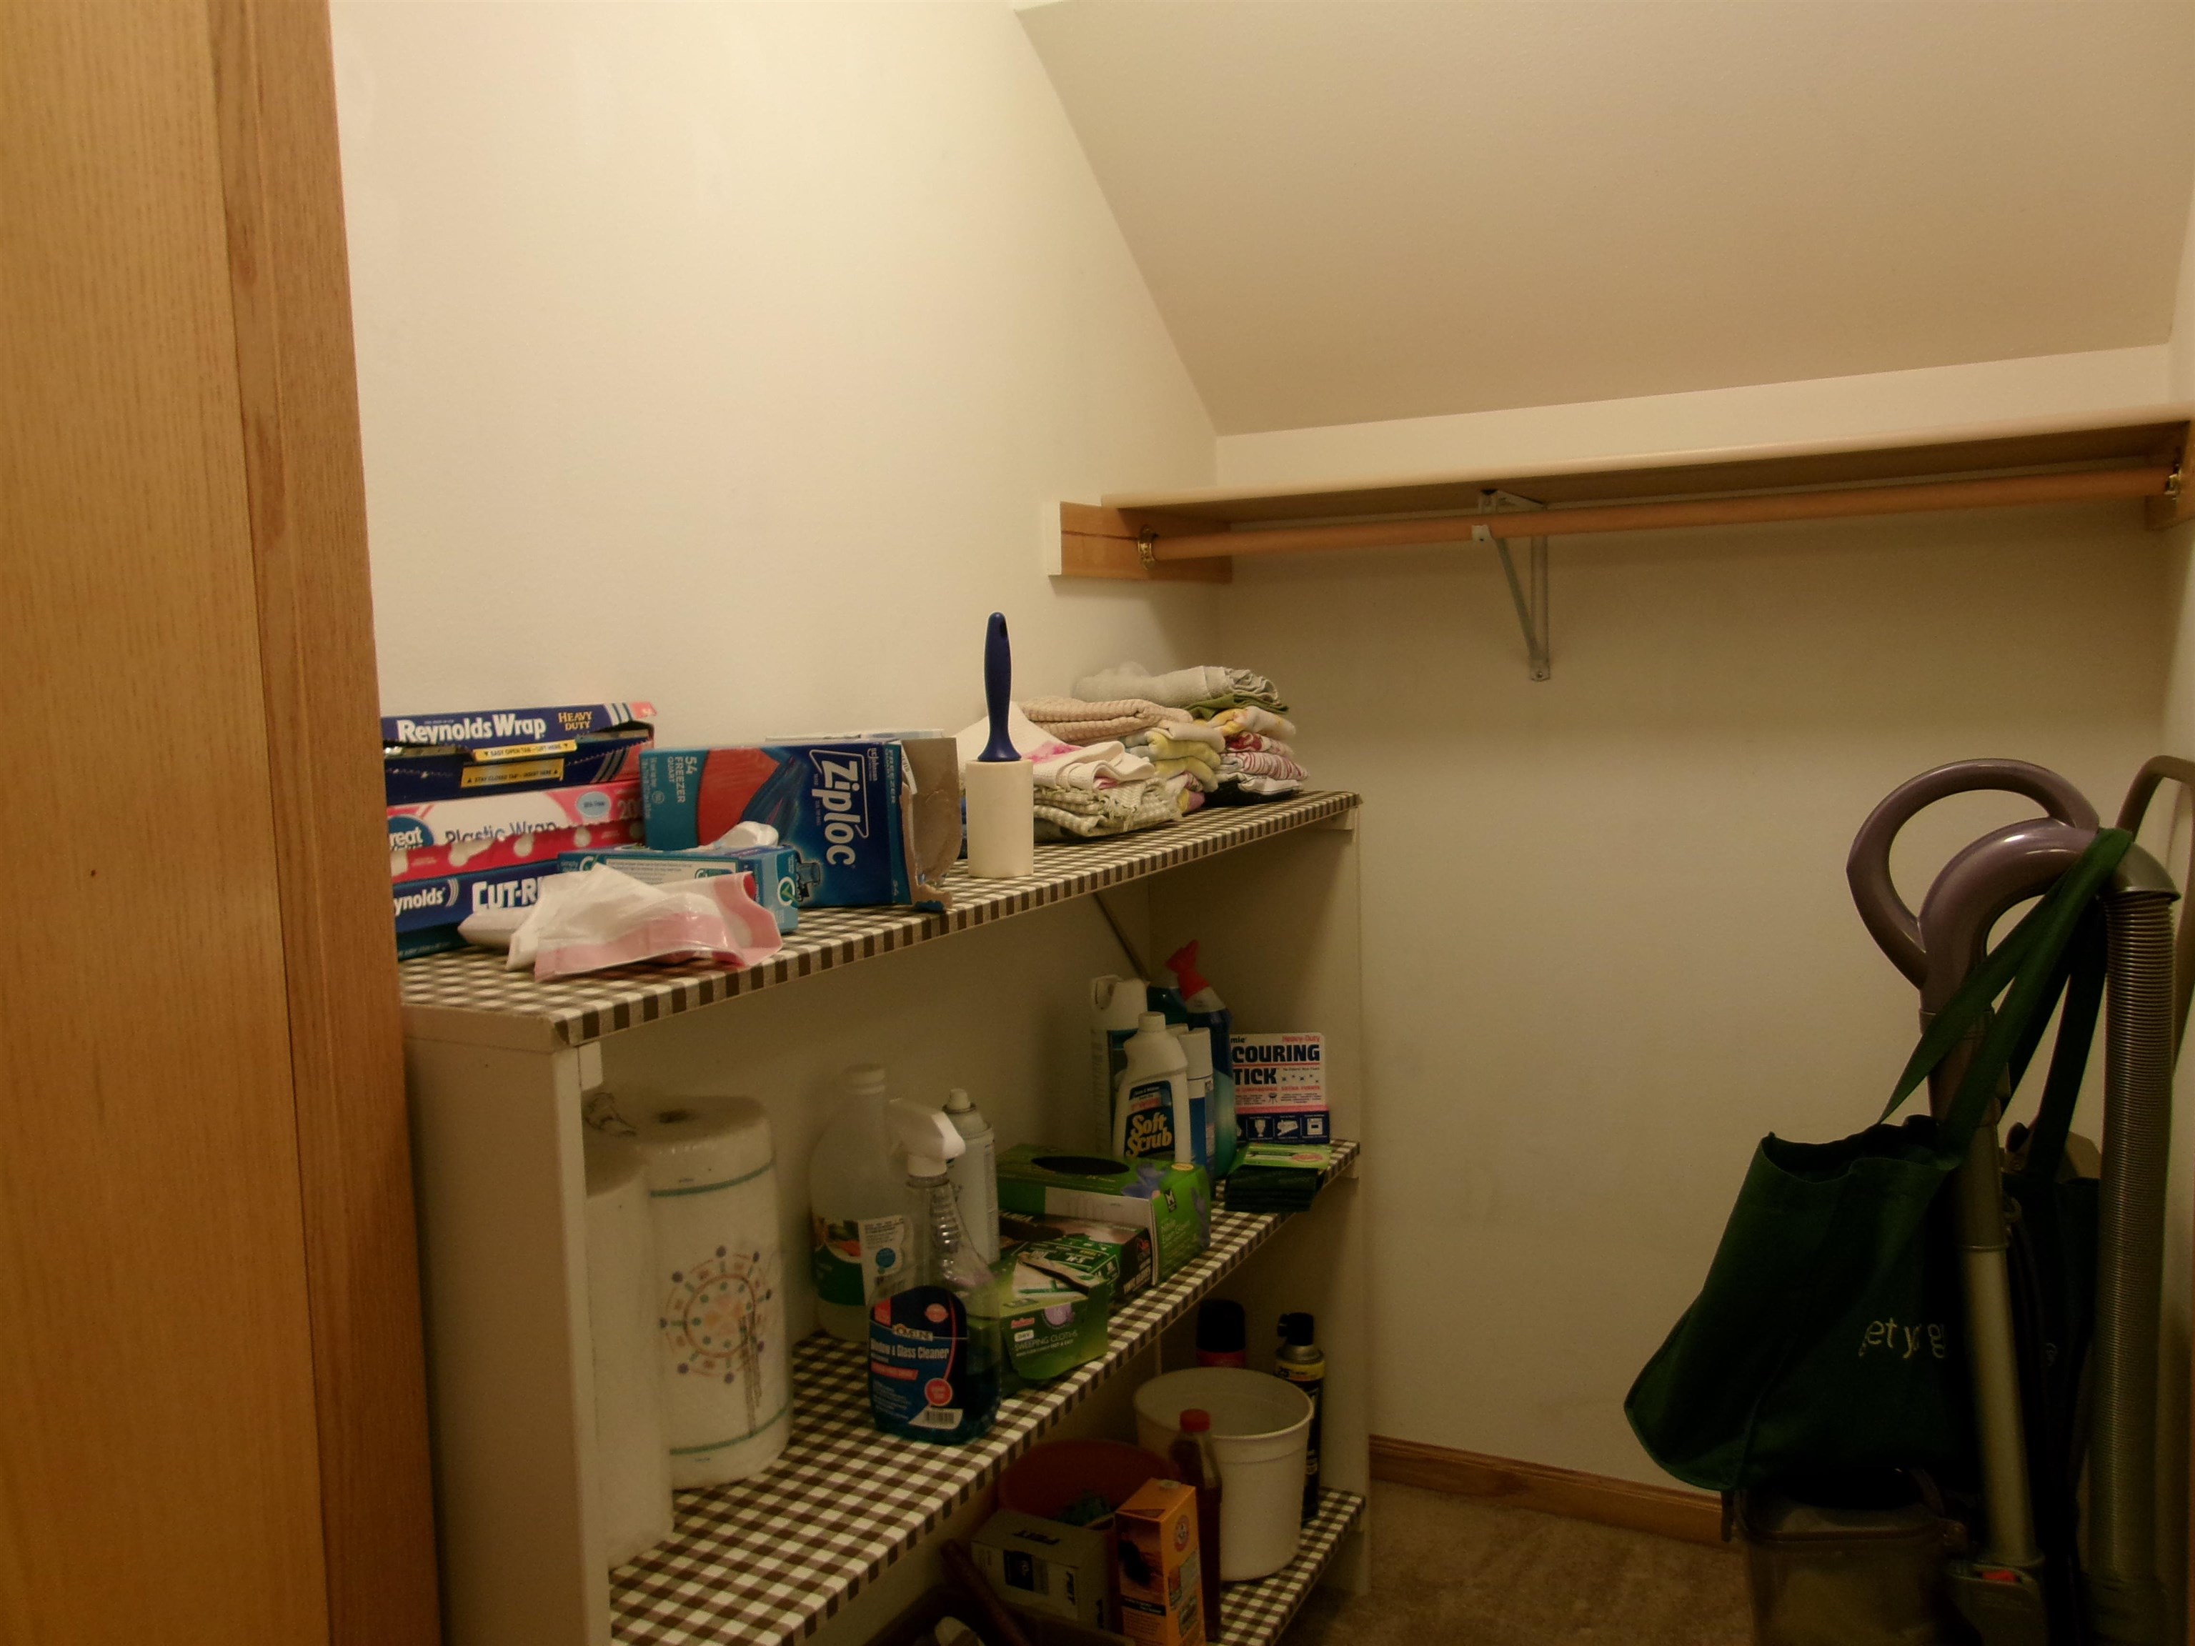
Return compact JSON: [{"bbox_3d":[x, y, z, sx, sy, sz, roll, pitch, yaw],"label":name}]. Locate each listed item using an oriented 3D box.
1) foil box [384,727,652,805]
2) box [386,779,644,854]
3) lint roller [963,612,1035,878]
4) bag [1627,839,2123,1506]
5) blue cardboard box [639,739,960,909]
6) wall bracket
[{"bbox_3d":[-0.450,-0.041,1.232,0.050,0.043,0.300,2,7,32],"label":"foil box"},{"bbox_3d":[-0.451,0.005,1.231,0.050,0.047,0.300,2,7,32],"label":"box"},{"bbox_3d":[-0.087,-0.069,1.508,0.059,0.230,0.059,-2,6,-3],"label":"lint roller"},{"bbox_3d":[0.684,0.289,1.520,0.410,0.550,0.240,-1,6,7],"label":"bag"},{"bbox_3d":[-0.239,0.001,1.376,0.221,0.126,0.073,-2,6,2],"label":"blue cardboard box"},{"bbox_3d":[0.540,-0.301,2.215,0.027,0.245,0.325,1,6,27],"label":"wall bracket"}]

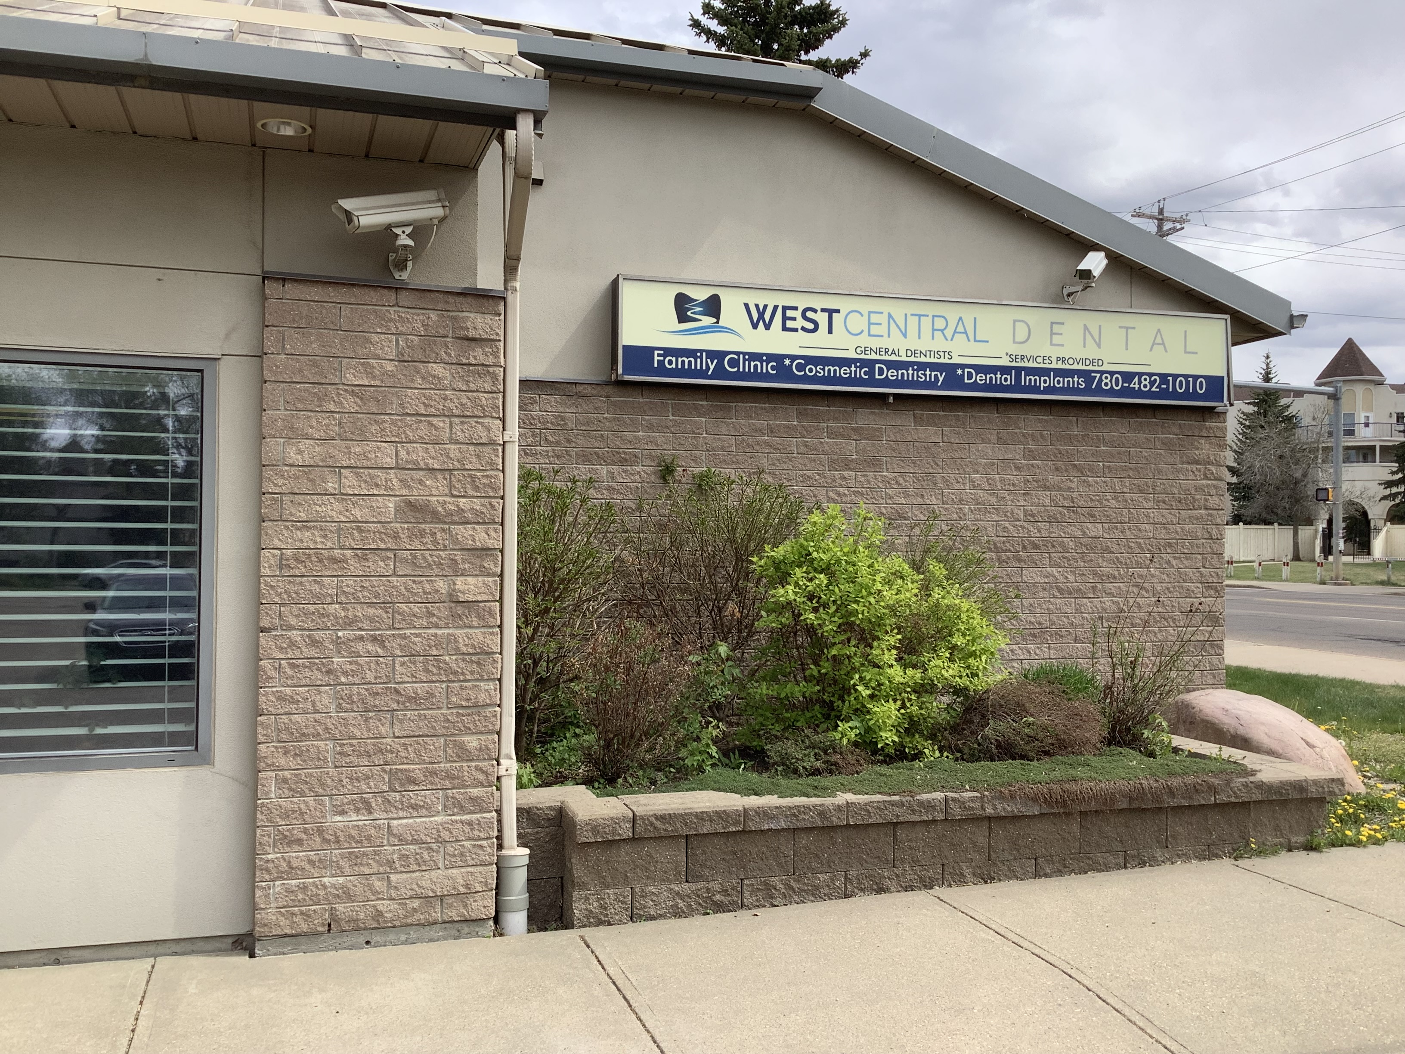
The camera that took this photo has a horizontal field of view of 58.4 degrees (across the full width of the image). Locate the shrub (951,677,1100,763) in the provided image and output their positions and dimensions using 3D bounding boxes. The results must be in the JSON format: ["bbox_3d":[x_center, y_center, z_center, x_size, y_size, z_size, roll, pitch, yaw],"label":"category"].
[{"bbox_3d":[1.648,0.940,6.373,0.845,0.352,0.650,1,0,-17],"label":"shrub"}]

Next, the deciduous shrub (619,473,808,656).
[{"bbox_3d":[0.071,0.391,7.045,1.089,1.428,0.950,1,0,-17],"label":"deciduous shrub"}]

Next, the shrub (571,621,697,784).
[{"bbox_3d":[-0.297,0.764,5.572,0.558,0.697,0.580,1,0,0],"label":"shrub"}]

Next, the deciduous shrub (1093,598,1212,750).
[{"bbox_3d":[2.333,0.750,6.509,0.691,0.768,0.620,1,0,-17],"label":"deciduous shrub"}]

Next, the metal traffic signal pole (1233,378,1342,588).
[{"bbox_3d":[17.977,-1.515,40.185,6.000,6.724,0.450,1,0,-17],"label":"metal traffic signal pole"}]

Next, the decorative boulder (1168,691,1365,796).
[{"bbox_3d":[3.282,1.229,7.444,0.920,0.500,1.180,1,0,-17],"label":"decorative boulder"}]

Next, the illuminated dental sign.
[{"bbox_3d":[1.511,-1.125,7.969,4.230,0.615,0.230,1,0,-17],"label":"illuminated dental sign"}]

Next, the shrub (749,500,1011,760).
[{"bbox_3d":[0.933,0.510,6.606,1.371,1.243,1.250,1,0,0],"label":"shrub"}]

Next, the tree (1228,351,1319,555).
[{"bbox_3d":[29.738,-3.771,66.000,4.491,10.824,4.491,1,0,-17],"label":"tree"}]

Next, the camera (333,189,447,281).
[{"bbox_3d":[-1.141,-1.065,4.580,0.385,0.310,0.200,1,0,-37],"label":"camera"}]

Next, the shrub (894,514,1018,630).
[{"bbox_3d":[1.408,0.520,7.326,0.967,1.201,0.900,1,0,-17],"label":"shrub"}]

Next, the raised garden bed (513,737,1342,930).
[{"bbox_3d":[0.794,1.351,6.493,3.970,0.420,2.430,1,0,-17],"label":"raised garden bed"}]

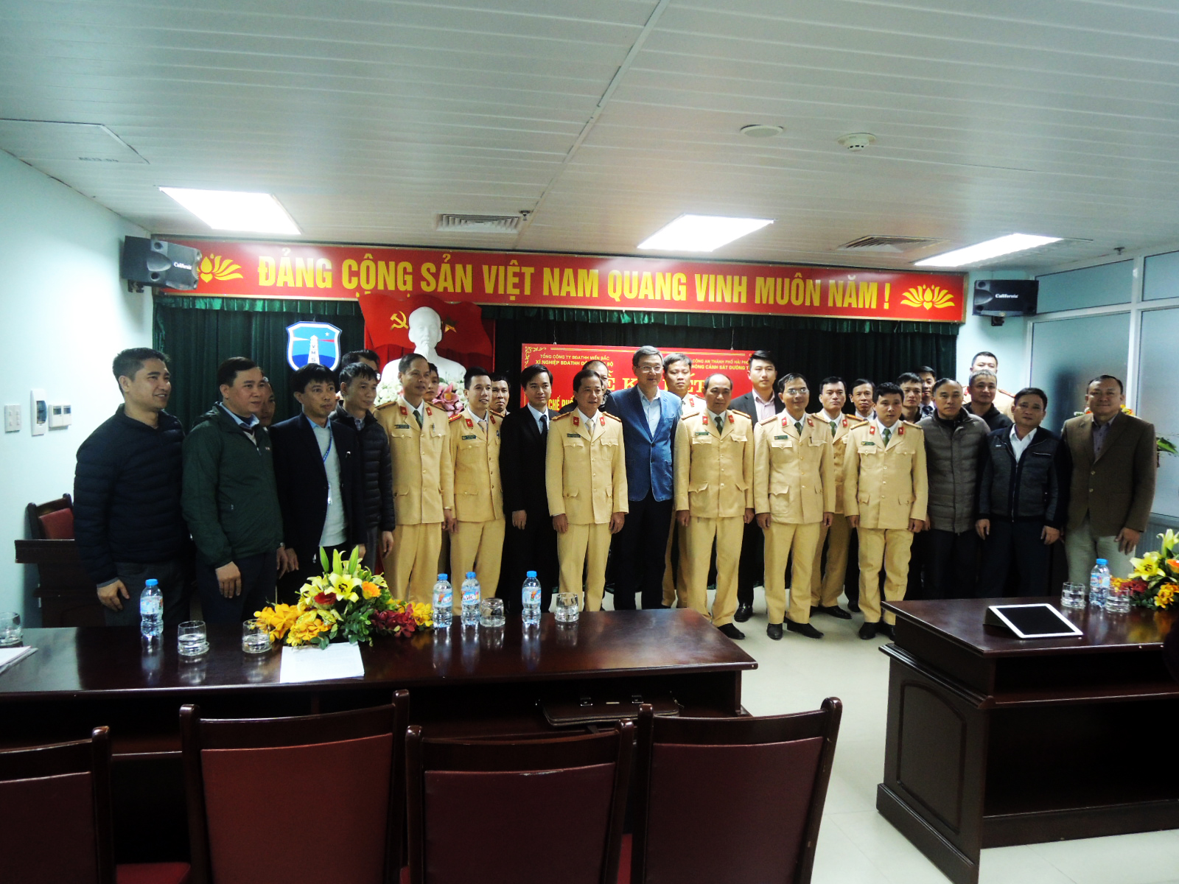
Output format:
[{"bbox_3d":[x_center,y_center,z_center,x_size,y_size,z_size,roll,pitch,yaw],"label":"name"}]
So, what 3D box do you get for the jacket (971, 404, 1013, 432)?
[{"bbox_3d":[2.816,0.070,5.832,0.500,0.680,0.280,3,4,26],"label":"jacket"}]

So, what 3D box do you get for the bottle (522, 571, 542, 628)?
[{"bbox_3d":[-0.183,0.498,2.613,0.061,0.172,0.061,0,4,-11],"label":"bottle"}]

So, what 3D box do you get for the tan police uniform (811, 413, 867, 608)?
[{"bbox_3d":[1.705,0.486,5.822,0.490,1.372,0.290,1,4,8],"label":"tan police uniform"}]

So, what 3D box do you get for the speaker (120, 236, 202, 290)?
[{"bbox_3d":[-2.865,-1.197,5.497,0.250,0.280,0.450,9,6,16],"label":"speaker"}]

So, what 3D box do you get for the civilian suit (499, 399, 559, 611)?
[{"bbox_3d":[-0.347,0.457,5.313,0.470,1.422,0.290,-1,4,-26],"label":"civilian suit"}]

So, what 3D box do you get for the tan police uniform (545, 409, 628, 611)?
[{"bbox_3d":[-0.026,0.487,5.192,0.500,1.389,0.300,0,4,-14],"label":"tan police uniform"}]

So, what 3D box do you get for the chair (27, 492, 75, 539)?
[{"bbox_3d":[-2.507,0.770,4.243,0.550,0.955,0.450,0,4,-9],"label":"chair"}]

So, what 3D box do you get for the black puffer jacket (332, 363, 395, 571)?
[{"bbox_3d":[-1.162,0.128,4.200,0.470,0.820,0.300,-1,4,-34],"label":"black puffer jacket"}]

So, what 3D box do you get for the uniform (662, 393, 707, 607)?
[{"bbox_3d":[0.626,0.407,5.795,0.500,1.497,0.300,1,3,3],"label":"uniform"}]

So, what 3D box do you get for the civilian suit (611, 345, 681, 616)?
[{"bbox_3d":[0.357,0.319,5.151,0.470,1.810,0.300,1,4,4],"label":"civilian suit"}]

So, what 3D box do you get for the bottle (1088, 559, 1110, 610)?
[{"bbox_3d":[1.892,0.522,3.020,0.063,0.180,0.063,0,4,-11],"label":"bottle"}]

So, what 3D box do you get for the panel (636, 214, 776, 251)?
[{"bbox_3d":[0.733,-1.393,5.465,0.580,0.060,1.190,0,4,-11],"label":"panel"}]

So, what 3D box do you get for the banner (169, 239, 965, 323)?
[{"bbox_3d":[0.118,-1.221,6.259,6.190,0.410,0.050,0,4,-11],"label":"banner"}]

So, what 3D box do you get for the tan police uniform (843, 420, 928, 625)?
[{"bbox_3d":[1.914,0.521,5.283,0.530,1.350,0.300,2,4,20],"label":"tan police uniform"}]

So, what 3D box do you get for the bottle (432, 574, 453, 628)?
[{"bbox_3d":[-0.464,0.495,2.590,0.061,0.172,0.061,0,4,-11],"label":"bottle"}]

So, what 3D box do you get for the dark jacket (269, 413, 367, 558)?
[{"bbox_3d":[-1.290,0.198,3.900,0.470,0.690,0.280,-2,5,-42],"label":"dark jacket"}]

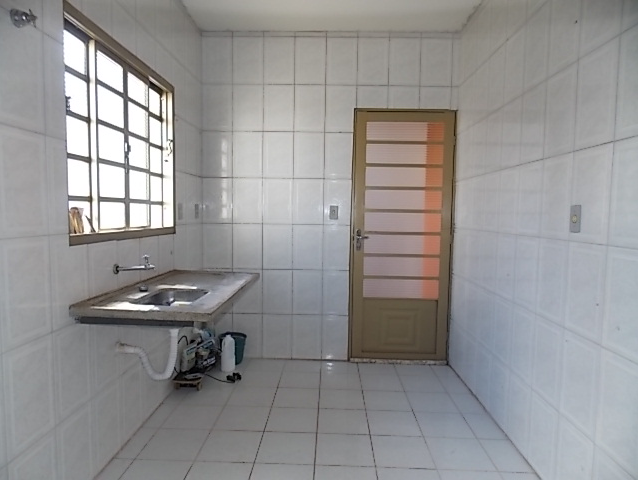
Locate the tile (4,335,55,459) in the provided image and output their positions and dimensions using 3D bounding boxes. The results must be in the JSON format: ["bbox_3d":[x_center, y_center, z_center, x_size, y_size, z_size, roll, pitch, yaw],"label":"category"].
[{"bbox_3d":[-1.080,0.575,1.591,0.010,0.385,0.256,1,4,2],"label":"tile"}]

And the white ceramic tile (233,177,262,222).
[{"bbox_3d":[-0.619,-0.339,3.688,0.264,0.394,0.010,1,4,2],"label":"white ceramic tile"}]

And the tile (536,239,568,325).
[{"bbox_3d":[1.104,0.190,2.008,0.010,0.385,0.257,1,4,1],"label":"tile"}]

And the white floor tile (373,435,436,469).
[{"bbox_3d":[0.445,1.147,2.301,0.305,0.010,0.305,1,4,2],"label":"white floor tile"}]

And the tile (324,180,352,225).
[{"bbox_3d":[0.155,-0.317,3.571,0.229,0.382,0.010,1,4,2],"label":"tile"}]

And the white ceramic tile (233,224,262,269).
[{"bbox_3d":[-0.608,0.057,3.643,0.257,0.385,0.010,1,4,2],"label":"white ceramic tile"}]

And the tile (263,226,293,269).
[{"bbox_3d":[-0.349,0.062,3.636,0.257,0.385,0.010,1,4,2],"label":"tile"}]

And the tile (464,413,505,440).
[{"bbox_3d":[0.994,1.128,2.575,0.175,0.010,0.305,1,4,2],"label":"tile"}]

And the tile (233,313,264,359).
[{"bbox_3d":[-0.617,0.818,3.659,0.254,0.380,0.014,1,4,1],"label":"tile"}]

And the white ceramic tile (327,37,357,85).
[{"bbox_3d":[0.193,-1.475,3.522,0.257,0.385,0.010,1,4,2],"label":"white ceramic tile"}]

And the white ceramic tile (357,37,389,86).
[{"bbox_3d":[0.452,-1.488,3.549,0.261,0.391,0.010,1,4,1],"label":"white ceramic tile"}]

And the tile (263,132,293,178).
[{"bbox_3d":[-0.349,-0.727,3.654,0.264,0.394,0.010,1,4,2],"label":"tile"}]

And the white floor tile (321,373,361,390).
[{"bbox_3d":[0.163,1.071,3.214,0.302,0.010,0.305,1,4,2],"label":"white floor tile"}]

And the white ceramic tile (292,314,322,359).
[{"bbox_3d":[-0.103,0.841,3.675,0.256,0.385,0.010,1,4,2],"label":"white ceramic tile"}]

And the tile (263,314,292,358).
[{"bbox_3d":[-0.360,0.822,3.654,0.254,0.380,0.014,1,4,1],"label":"tile"}]

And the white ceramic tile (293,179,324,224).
[{"bbox_3d":[-0.090,-0.322,3.578,0.255,0.382,0.010,1,4,2],"label":"white ceramic tile"}]

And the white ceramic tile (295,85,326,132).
[{"bbox_3d":[-0.079,-1.115,3.620,0.264,0.394,0.010,1,4,2],"label":"white ceramic tile"}]

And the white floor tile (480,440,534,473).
[{"bbox_3d":[0.987,1.148,2.267,0.179,0.010,0.305,1,4,2],"label":"white floor tile"}]

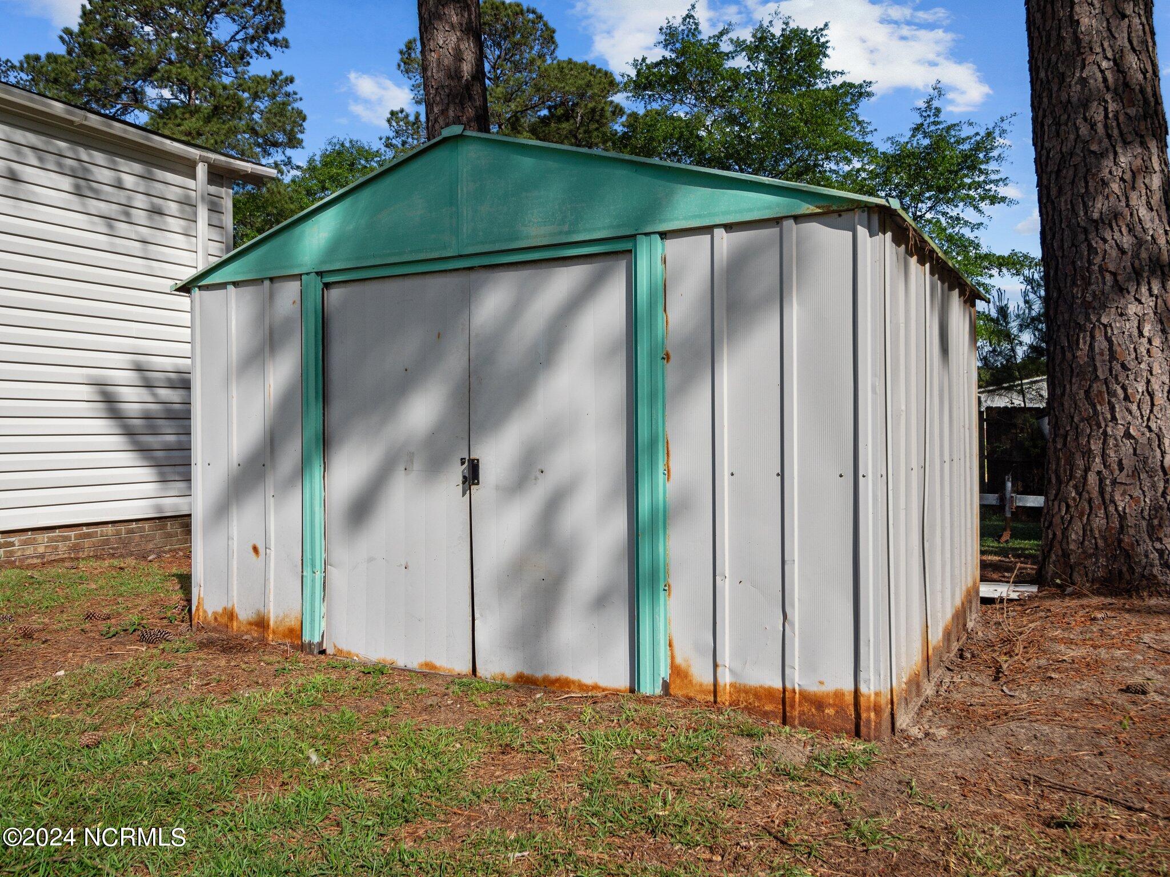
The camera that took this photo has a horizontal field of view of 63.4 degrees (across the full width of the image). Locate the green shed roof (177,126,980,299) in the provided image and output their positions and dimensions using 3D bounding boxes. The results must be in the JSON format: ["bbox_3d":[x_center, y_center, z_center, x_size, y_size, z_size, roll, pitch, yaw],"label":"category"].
[{"bbox_3d":[0.079,-0.912,4.477,3.167,0.486,2.274,0,1,30],"label":"green shed roof"}]

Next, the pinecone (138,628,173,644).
[{"bbox_3d":[-1.837,0.845,4.051,0.135,0.060,0.065,0,1,-6],"label":"pinecone"}]

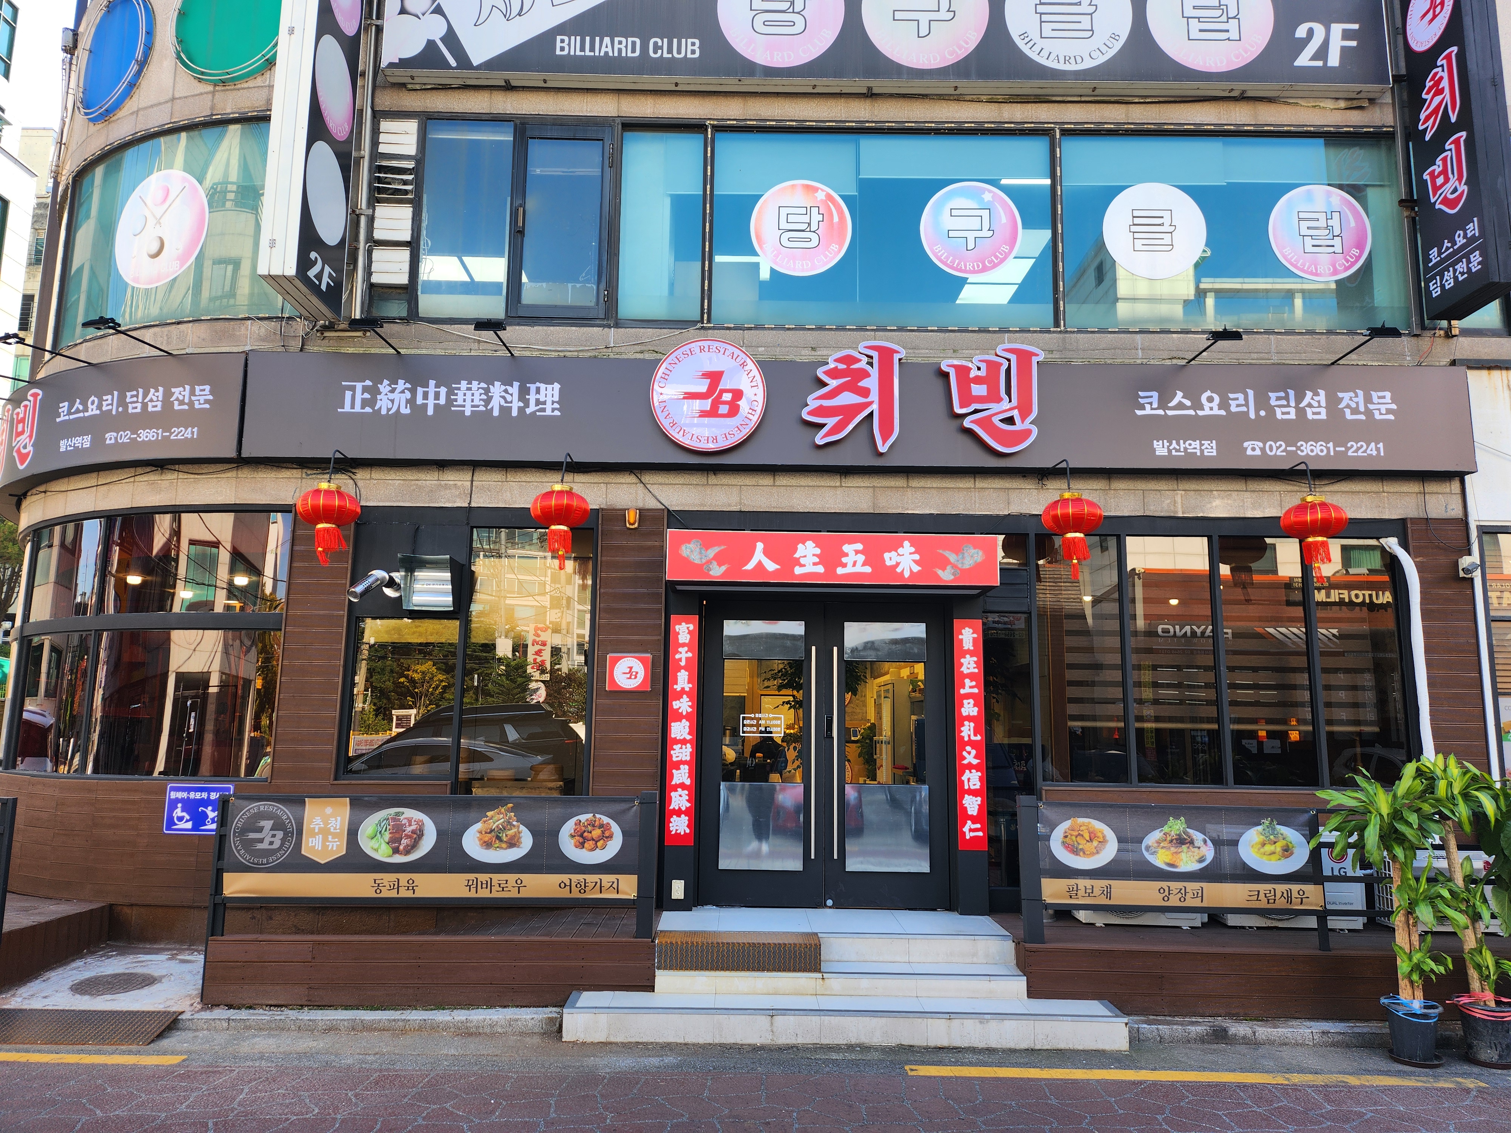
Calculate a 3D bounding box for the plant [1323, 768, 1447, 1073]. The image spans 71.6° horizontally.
[{"bbox_3d":[3.396,1.847,5.690,0.680,1.560,0.640,0,-9,0],"label":"plant"}]

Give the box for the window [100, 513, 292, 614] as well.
[{"bbox_3d":[-4.250,-0.024,7.883,1.609,0.756,0.150,-1,-8,13],"label":"window"}]

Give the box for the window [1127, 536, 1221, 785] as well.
[{"bbox_3d":[3.063,0.671,7.673,0.612,1.823,0.080,0,-9,0],"label":"window"}]

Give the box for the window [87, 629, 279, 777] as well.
[{"bbox_3d":[-4.264,1.007,7.743,1.609,1.071,0.150,-1,-8,13],"label":"window"}]

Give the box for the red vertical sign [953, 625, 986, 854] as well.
[{"bbox_3d":[1.519,1.181,7.396,0.202,1.606,0.030,1,-8,0],"label":"red vertical sign"}]

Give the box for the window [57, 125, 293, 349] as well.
[{"bbox_3d":[-4.765,-2.684,8.554,2.640,1.620,0.300,-2,-9,21],"label":"window"}]

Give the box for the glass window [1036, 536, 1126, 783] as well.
[{"bbox_3d":[2.385,0.660,7.679,0.612,1.813,0.080,0,-9,0],"label":"glass window"}]

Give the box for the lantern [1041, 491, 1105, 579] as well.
[{"bbox_3d":[2.198,-0.210,7.242,0.437,0.615,0.437,0,-9,0],"label":"lantern"}]

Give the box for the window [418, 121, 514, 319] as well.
[{"bbox_3d":[-2.248,-2.699,8.176,0.668,1.616,0.070,1,-8,0],"label":"window"}]

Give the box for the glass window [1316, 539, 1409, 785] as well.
[{"bbox_3d":[4.420,0.687,7.662,0.593,1.817,0.080,0,-9,0],"label":"glass window"}]

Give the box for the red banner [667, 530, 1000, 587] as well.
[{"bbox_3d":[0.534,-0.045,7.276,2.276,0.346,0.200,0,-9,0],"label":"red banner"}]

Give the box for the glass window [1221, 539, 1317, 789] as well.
[{"bbox_3d":[3.750,0.677,7.668,0.616,1.825,0.080,0,-9,0],"label":"glass window"}]

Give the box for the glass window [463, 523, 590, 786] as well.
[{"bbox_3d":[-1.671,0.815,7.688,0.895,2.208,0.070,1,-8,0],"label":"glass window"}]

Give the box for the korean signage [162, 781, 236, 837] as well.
[{"bbox_3d":[-3.993,1.742,7.500,0.505,0.360,0.025,0,-9,7],"label":"korean signage"}]

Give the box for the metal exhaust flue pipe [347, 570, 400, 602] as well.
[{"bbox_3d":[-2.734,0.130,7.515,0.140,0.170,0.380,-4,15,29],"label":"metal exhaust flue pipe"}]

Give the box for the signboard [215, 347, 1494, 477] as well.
[{"bbox_3d":[0.735,-1.123,7.802,9.019,0.795,0.200,0,-9,0],"label":"signboard"}]

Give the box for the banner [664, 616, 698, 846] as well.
[{"bbox_3d":[-0.516,1.149,7.404,0.196,1.600,0.030,1,-8,0],"label":"banner"}]

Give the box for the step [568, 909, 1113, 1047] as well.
[{"bbox_3d":[0.510,2.550,6.629,3.170,0.479,1.434,1,-8,0],"label":"step"}]

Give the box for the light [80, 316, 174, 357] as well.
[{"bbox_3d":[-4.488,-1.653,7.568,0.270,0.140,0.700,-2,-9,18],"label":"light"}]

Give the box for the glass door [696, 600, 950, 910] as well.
[{"bbox_3d":[0.492,1.333,7.538,1.812,2.166,0.080,1,-8,0],"label":"glass door"}]

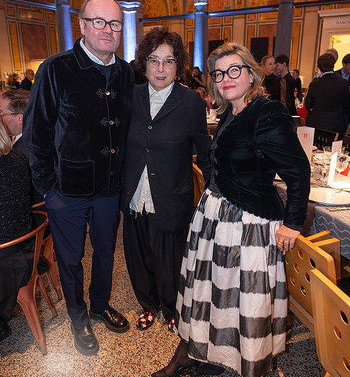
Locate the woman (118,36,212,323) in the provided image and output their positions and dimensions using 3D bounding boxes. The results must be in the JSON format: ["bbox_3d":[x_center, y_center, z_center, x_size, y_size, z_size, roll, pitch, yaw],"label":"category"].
[{"bbox_3d":[-0.050,0.032,1.905,0.520,1.670,0.360,4,17,13],"label":"woman"}]

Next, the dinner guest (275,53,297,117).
[{"bbox_3d":[1.327,-0.741,4.369,0.320,1.760,0.520,-9,18,-27],"label":"dinner guest"}]

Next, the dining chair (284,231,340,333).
[{"bbox_3d":[0.727,0.550,1.698,0.500,0.785,0.420,-8,18,-26],"label":"dining chair"}]

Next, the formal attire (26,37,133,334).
[{"bbox_3d":[-0.465,0.091,1.849,0.570,1.530,0.360,-11,19,-32],"label":"formal attire"}]

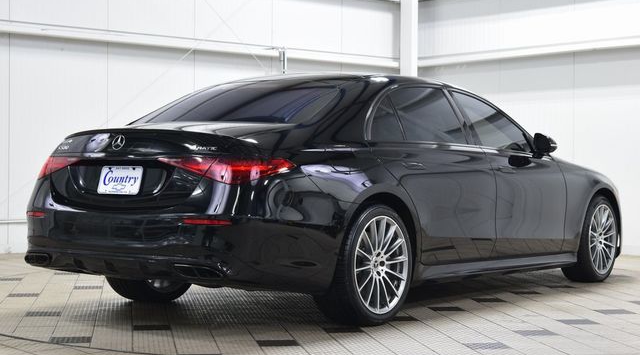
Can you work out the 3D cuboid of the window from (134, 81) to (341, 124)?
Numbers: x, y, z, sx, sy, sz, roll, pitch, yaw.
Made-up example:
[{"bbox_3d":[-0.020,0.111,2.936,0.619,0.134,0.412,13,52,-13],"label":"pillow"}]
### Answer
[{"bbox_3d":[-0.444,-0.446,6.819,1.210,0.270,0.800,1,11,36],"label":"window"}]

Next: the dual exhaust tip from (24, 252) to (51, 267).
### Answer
[{"bbox_3d":[-1.573,0.462,6.346,0.260,0.078,0.100,1,1,44],"label":"dual exhaust tip"}]

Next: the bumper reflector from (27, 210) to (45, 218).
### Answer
[{"bbox_3d":[-1.608,0.205,6.348,0.035,0.036,0.260,0,1,-37],"label":"bumper reflector"}]

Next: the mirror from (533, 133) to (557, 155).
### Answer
[{"bbox_3d":[1.606,-0.229,7.999,0.195,0.160,0.140,1,1,36],"label":"mirror"}]

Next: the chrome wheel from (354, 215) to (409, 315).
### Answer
[{"bbox_3d":[0.264,0.491,6.357,0.220,0.560,0.560,1,1,36],"label":"chrome wheel"}]

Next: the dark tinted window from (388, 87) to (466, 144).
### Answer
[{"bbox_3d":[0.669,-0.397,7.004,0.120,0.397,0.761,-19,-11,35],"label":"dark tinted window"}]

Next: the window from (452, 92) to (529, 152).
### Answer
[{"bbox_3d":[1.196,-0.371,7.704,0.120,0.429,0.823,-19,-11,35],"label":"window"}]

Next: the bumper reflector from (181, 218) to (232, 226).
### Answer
[{"bbox_3d":[-0.554,0.224,5.580,0.260,0.036,0.035,1,1,19],"label":"bumper reflector"}]

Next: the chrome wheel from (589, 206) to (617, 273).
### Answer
[{"bbox_3d":[2.158,0.479,8.956,0.220,0.560,0.560,1,1,36],"label":"chrome wheel"}]

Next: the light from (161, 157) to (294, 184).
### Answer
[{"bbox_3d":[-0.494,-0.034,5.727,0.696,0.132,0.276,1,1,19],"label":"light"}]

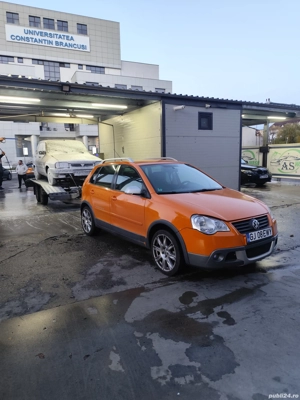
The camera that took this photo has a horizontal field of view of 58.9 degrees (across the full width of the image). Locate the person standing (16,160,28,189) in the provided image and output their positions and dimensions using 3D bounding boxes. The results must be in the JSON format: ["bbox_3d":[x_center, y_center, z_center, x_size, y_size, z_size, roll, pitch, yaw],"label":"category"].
[{"bbox_3d":[-7.867,-1.575,16.350,0.620,1.730,0.380,-1,8,6],"label":"person standing"}]

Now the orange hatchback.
[{"bbox_3d":[0.160,0.023,4.700,1.700,1.510,3.920,-7,10,-36],"label":"orange hatchback"}]

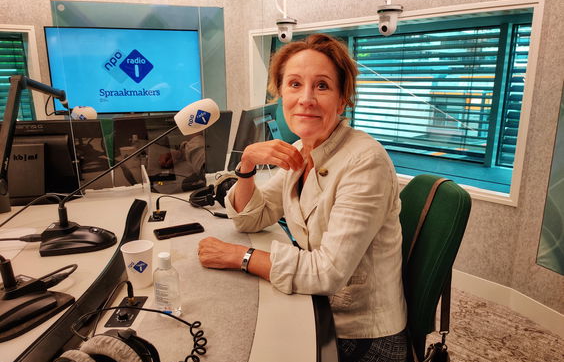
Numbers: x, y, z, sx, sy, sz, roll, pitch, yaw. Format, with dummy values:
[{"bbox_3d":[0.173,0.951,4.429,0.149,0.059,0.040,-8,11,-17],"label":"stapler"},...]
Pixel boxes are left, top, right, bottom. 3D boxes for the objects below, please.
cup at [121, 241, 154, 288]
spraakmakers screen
[{"bbox_3d":[-0.321,0.191,0.996,0.075,0.092,0.075,0,14,0],"label":"cup"},{"bbox_3d":[-1.290,-0.921,3.696,1.205,0.680,0.070,-4,14,-15],"label":"spraakmakers screen"}]

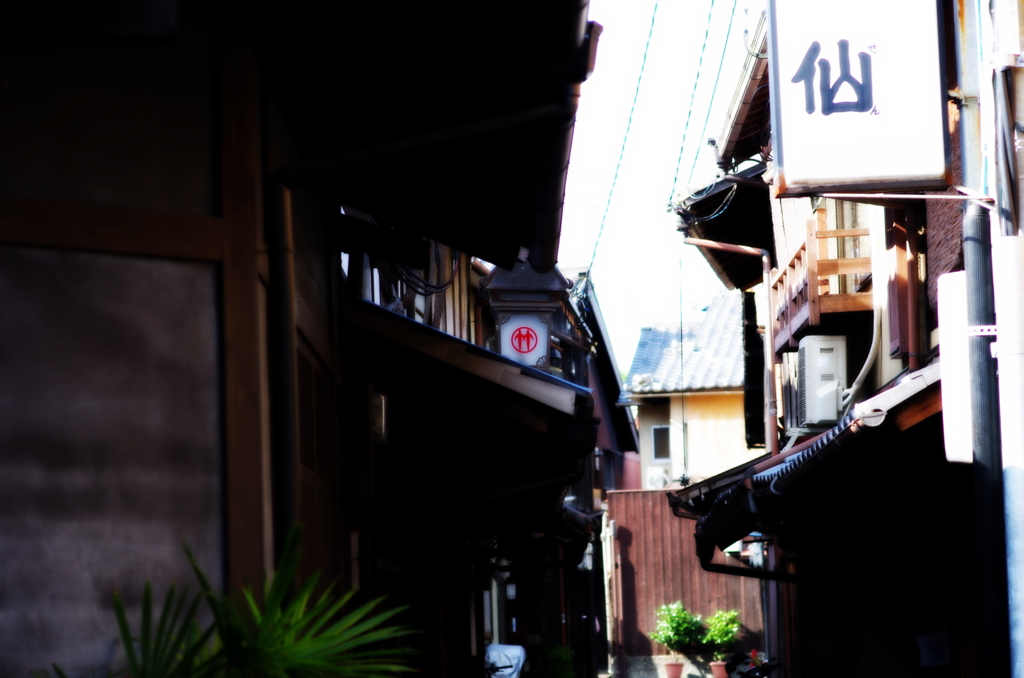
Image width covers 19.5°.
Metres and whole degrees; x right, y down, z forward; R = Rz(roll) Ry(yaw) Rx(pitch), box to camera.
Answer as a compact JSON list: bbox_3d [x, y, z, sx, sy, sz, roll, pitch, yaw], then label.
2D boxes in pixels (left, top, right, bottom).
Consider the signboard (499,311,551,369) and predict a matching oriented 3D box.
[{"bbox_3d":[0.081,0.016,18.500,0.330,0.360,0.290,-2,-5,0],"label":"signboard"}]

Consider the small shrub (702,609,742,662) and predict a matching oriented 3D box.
[{"bbox_3d":[3.445,4.859,49.000,0.630,0.860,0.600,-2,-5,0],"label":"small shrub"}]

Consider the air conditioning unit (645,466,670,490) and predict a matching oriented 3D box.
[{"bbox_3d":[2.759,2.740,57.300,0.290,0.550,0.780,-3,-5,11],"label":"air conditioning unit"}]

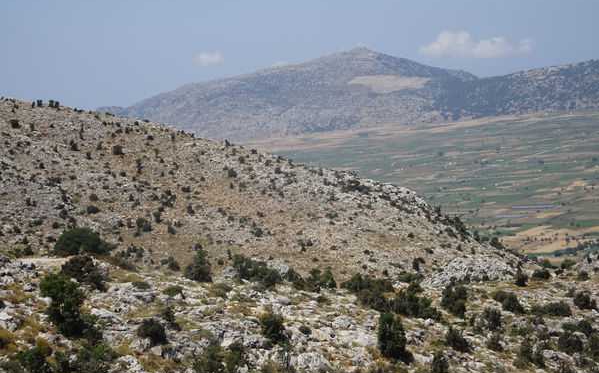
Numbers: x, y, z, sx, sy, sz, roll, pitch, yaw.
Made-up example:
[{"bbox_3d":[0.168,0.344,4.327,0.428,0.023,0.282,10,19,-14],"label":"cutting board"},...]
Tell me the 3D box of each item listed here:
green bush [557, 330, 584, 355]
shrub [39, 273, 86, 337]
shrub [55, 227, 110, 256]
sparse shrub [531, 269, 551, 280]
[{"bbox_3d":[14.915,8.554,74.000,1.426,1.290,1.312,0,5,0],"label":"green bush"},{"bbox_3d":[-12.820,6.383,73.000,2.597,3.393,2.389,0,5,0],"label":"shrub"},{"bbox_3d":[-22.850,5.791,142.101,6.318,3.064,4.738,0,5,0],"label":"shrub"},{"bbox_3d":[24.387,8.905,136.557,2.024,1.178,1.821,0,5,0],"label":"sparse shrub"}]

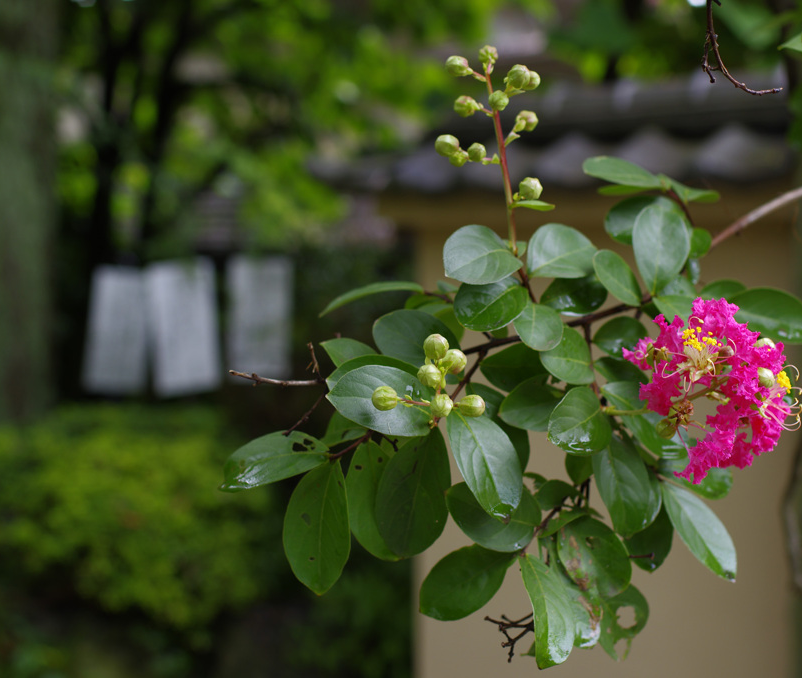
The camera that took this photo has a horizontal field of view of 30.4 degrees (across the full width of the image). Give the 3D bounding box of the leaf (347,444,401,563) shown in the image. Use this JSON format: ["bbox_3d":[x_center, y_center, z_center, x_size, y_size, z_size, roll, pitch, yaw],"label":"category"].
[{"bbox_3d":[-0.010,0.065,0.590,0.023,0.050,0.007,-14,0,3],"label":"leaf"}]

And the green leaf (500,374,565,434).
[{"bbox_3d":[0.060,0.030,0.674,0.032,0.026,0.007,-17,-25,-2],"label":"green leaf"}]

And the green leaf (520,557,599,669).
[{"bbox_3d":[0.061,0.106,0.572,0.024,0.046,0.010,-13,-19,-11],"label":"green leaf"}]

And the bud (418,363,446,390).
[{"bbox_3d":[0.013,0.016,0.644,0.011,0.011,0.012,2,6,17],"label":"bud"}]

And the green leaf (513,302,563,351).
[{"bbox_3d":[0.058,-0.005,0.626,0.020,0.025,0.007,-7,-30,-4],"label":"green leaf"}]

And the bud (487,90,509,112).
[{"bbox_3d":[0.038,-0.092,0.570,0.008,0.008,0.009,0,-24,0],"label":"bud"}]

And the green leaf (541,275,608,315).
[{"bbox_3d":[0.070,-0.020,0.595,0.027,0.021,0.007,-16,-49,21],"label":"green leaf"}]

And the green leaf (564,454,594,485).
[{"bbox_3d":[0.078,0.053,0.640,0.015,0.020,0.006,-20,-25,19],"label":"green leaf"}]

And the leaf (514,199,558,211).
[{"bbox_3d":[0.050,-0.050,0.548,0.016,0.004,0.008,5,14,11],"label":"leaf"}]

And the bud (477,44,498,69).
[{"bbox_3d":[0.039,-0.127,0.664,0.009,0.010,0.009,-5,-32,-3],"label":"bud"}]

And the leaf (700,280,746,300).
[{"bbox_3d":[0.131,-0.016,0.591,0.031,0.008,0.019,-7,39,-23],"label":"leaf"}]

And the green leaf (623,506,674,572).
[{"bbox_3d":[0.095,0.071,0.562,0.019,0.037,0.007,4,-8,7],"label":"green leaf"}]

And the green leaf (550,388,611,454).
[{"bbox_3d":[0.081,0.037,0.669,0.035,0.009,0.029,-28,49,-30],"label":"green leaf"}]

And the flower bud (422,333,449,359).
[{"bbox_3d":[0.013,0.003,0.541,0.009,0.010,0.009,-6,24,2],"label":"flower bud"}]

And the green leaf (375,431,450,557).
[{"bbox_3d":[0.007,0.057,0.557,0.025,0.052,0.007,13,-6,8],"label":"green leaf"}]

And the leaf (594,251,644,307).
[{"bbox_3d":[0.098,-0.028,0.669,0.031,0.019,0.007,49,2,30],"label":"leaf"}]

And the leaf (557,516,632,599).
[{"bbox_3d":[0.085,0.096,0.647,0.031,0.039,0.008,-28,-11,-23],"label":"leaf"}]

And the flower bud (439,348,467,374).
[{"bbox_3d":[0.020,0.009,0.560,0.010,0.009,0.009,-24,-11,27],"label":"flower bud"}]

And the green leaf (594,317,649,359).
[{"bbox_3d":[0.091,-0.001,0.610,0.025,0.020,0.006,-3,-30,34],"label":"green leaf"}]

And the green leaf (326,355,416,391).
[{"bbox_3d":[-0.011,0.023,0.664,0.051,0.031,0.009,18,-26,-6],"label":"green leaf"}]

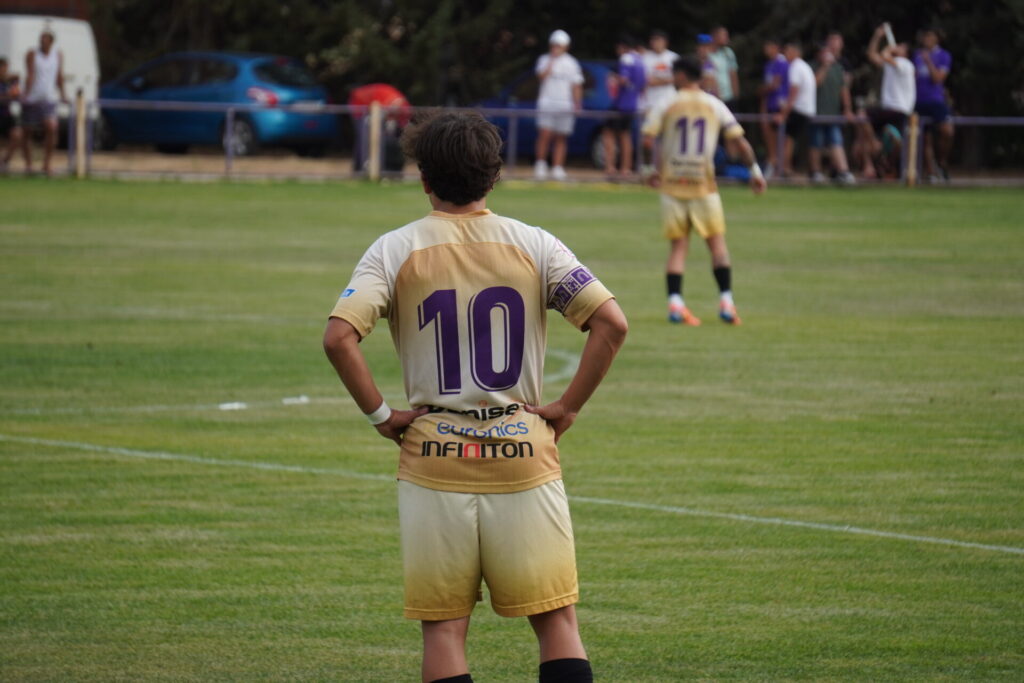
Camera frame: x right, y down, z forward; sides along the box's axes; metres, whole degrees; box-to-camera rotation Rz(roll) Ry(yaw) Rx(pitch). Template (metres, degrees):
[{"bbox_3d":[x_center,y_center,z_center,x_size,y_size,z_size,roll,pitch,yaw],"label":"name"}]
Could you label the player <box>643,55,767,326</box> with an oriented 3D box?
[{"bbox_3d":[1.266,-0.994,54.300,0.780,1.765,0.450,1,2,15],"label":"player"}]

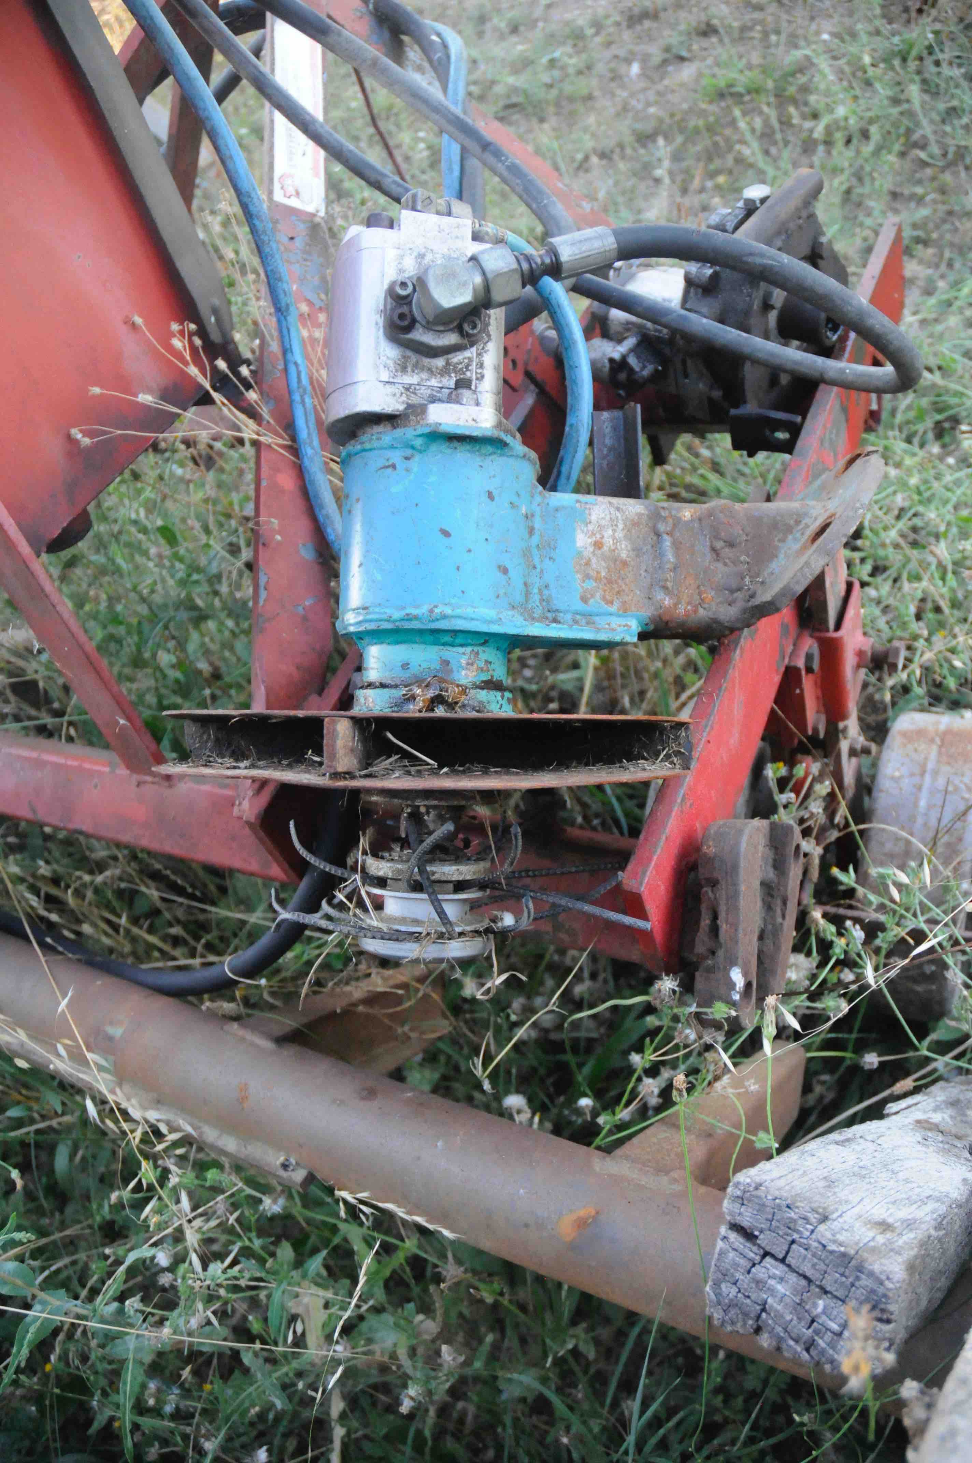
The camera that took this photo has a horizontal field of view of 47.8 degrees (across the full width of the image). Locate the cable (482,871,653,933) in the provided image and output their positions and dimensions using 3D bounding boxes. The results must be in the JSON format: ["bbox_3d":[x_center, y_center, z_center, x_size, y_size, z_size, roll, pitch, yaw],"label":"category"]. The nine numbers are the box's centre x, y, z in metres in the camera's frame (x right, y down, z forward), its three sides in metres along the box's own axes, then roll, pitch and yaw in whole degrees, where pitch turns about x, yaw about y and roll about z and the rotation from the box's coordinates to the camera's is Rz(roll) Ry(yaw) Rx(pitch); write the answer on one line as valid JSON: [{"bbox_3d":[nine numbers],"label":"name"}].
[{"bbox_3d":[0.055,0.107,0.695,0.043,0.040,0.140,0,0,-43],"label":"cable"}]

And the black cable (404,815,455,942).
[{"bbox_3d":[-0.035,0.090,0.680,0.034,0.077,0.040,0,0,0],"label":"black cable"}]

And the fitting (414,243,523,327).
[{"bbox_3d":[-0.010,-0.269,0.660,0.064,0.038,0.045,-22,6,-14],"label":"fitting"}]

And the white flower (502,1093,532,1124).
[{"bbox_3d":[0.024,0.303,0.880,0.024,0.021,0.022,0,36,0],"label":"white flower"}]

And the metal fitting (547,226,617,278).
[{"bbox_3d":[0.060,-0.300,0.685,0.041,0.025,0.025,-22,6,-14],"label":"metal fitting"}]

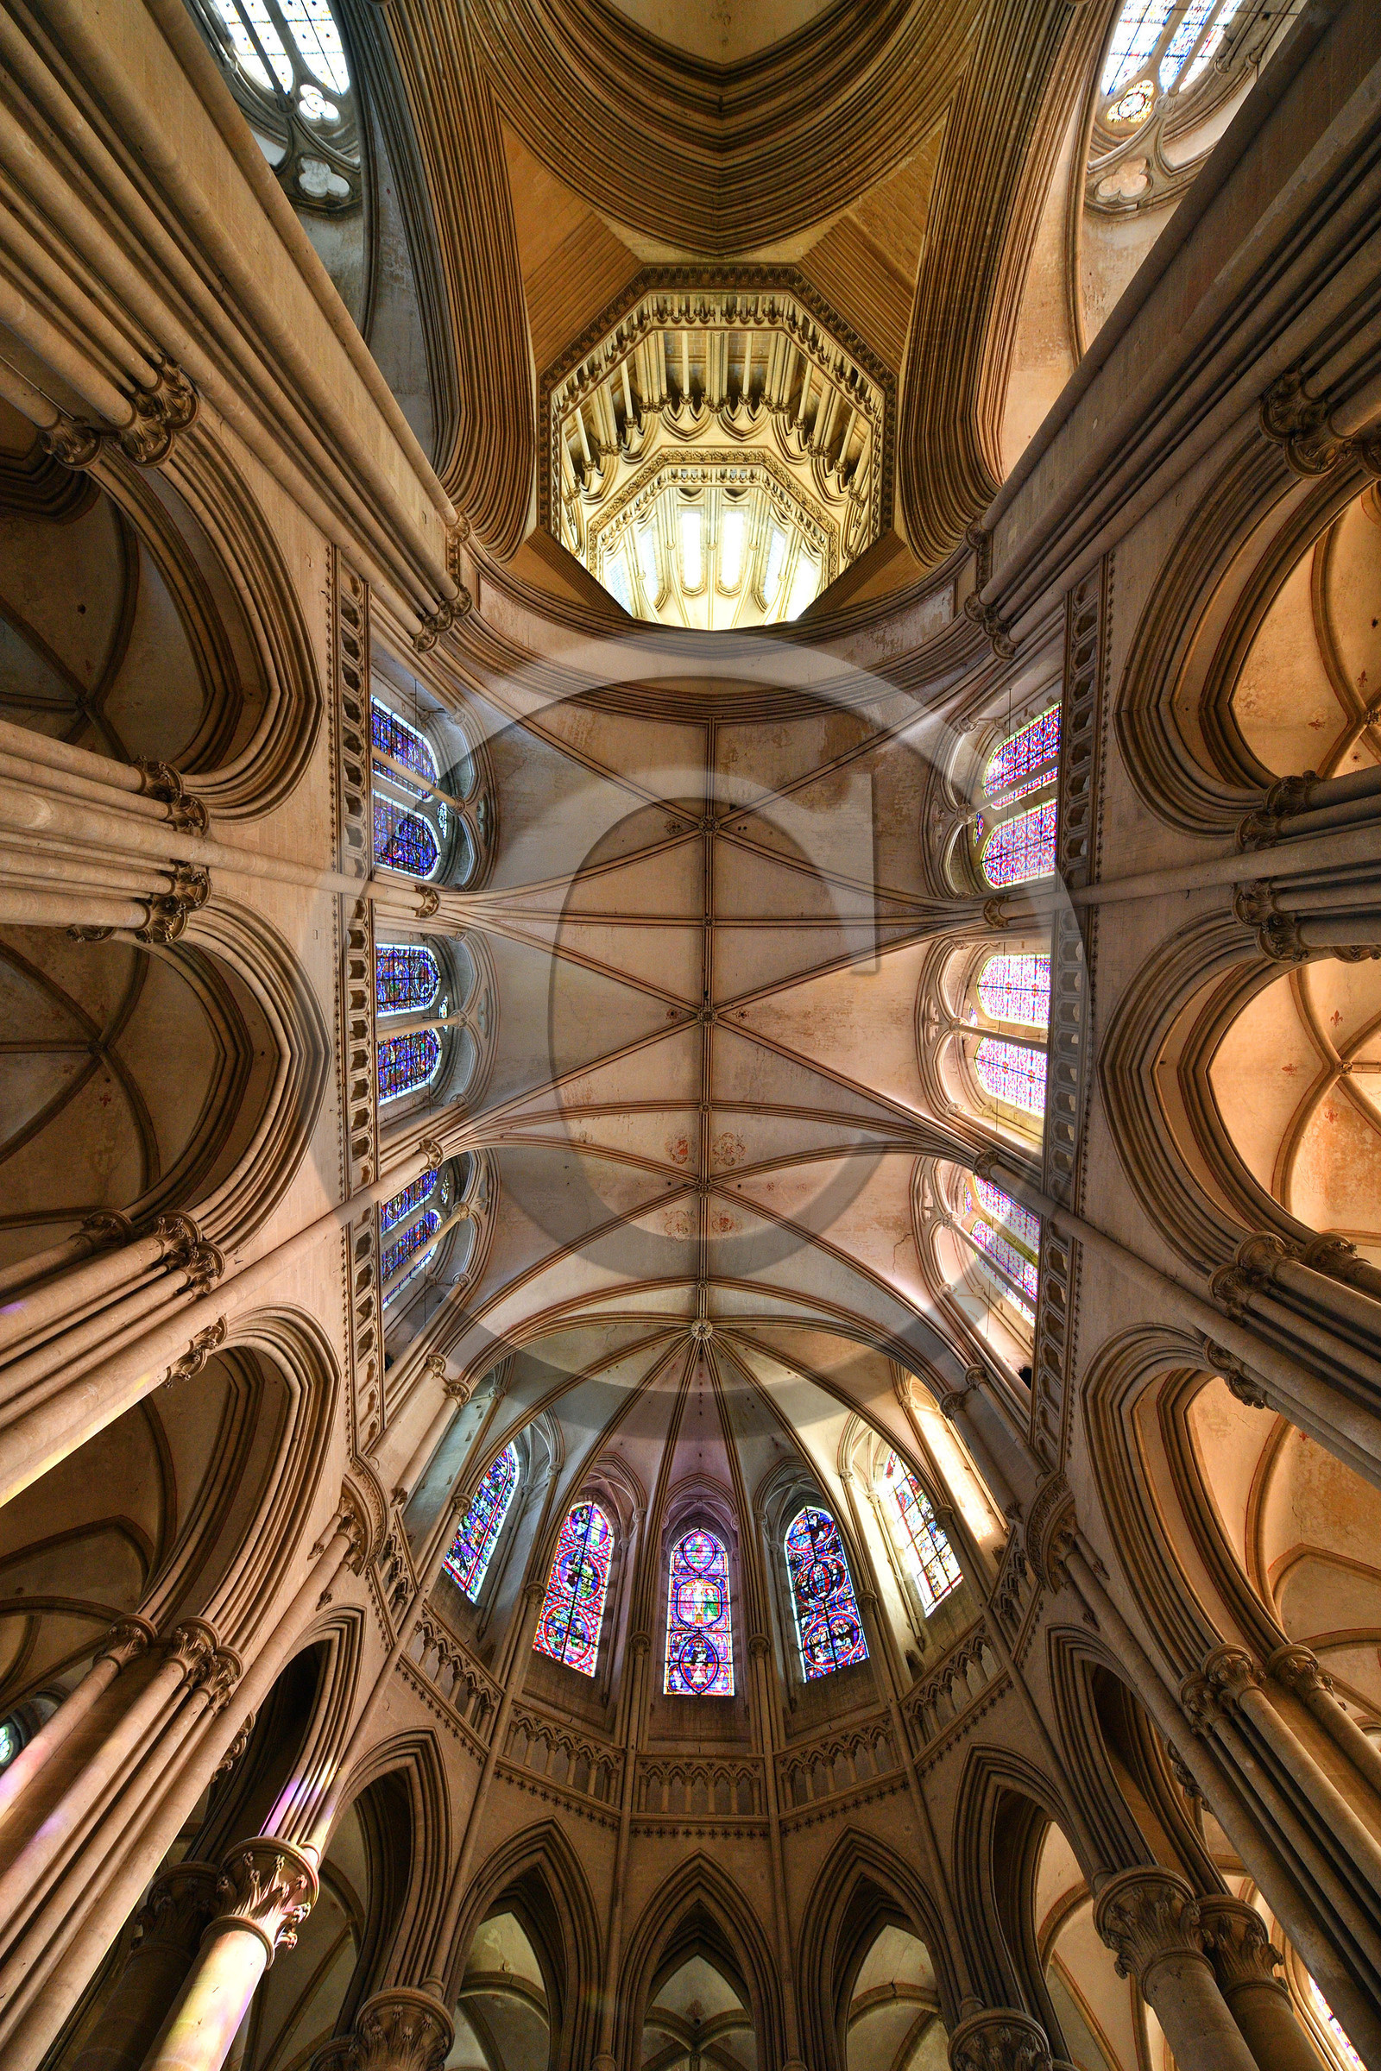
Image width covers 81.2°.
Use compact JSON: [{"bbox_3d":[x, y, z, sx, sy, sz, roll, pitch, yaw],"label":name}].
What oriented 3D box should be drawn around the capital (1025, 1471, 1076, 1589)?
[{"bbox_3d":[5.297,7.402,11.837,0.480,0.500,1.800,7,-85,0],"label":"capital"}]

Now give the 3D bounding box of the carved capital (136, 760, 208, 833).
[{"bbox_3d":[-5.462,-2.419,8.318,0.460,0.460,0.888,-44,-87,4],"label":"carved capital"}]

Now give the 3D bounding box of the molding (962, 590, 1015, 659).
[{"bbox_3d":[5.469,-7.396,14.355,0.480,0.520,1.330,-39,-87,4],"label":"molding"}]

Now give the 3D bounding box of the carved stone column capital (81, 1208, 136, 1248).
[{"bbox_3d":[-6.287,2.167,8.481,0.550,0.430,0.550,0,-85,1],"label":"carved stone column capital"}]

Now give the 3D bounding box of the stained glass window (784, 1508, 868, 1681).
[{"bbox_3d":[2.941,12.313,18.220,1.380,4.680,0.200,-23,-86,3],"label":"stained glass window"}]

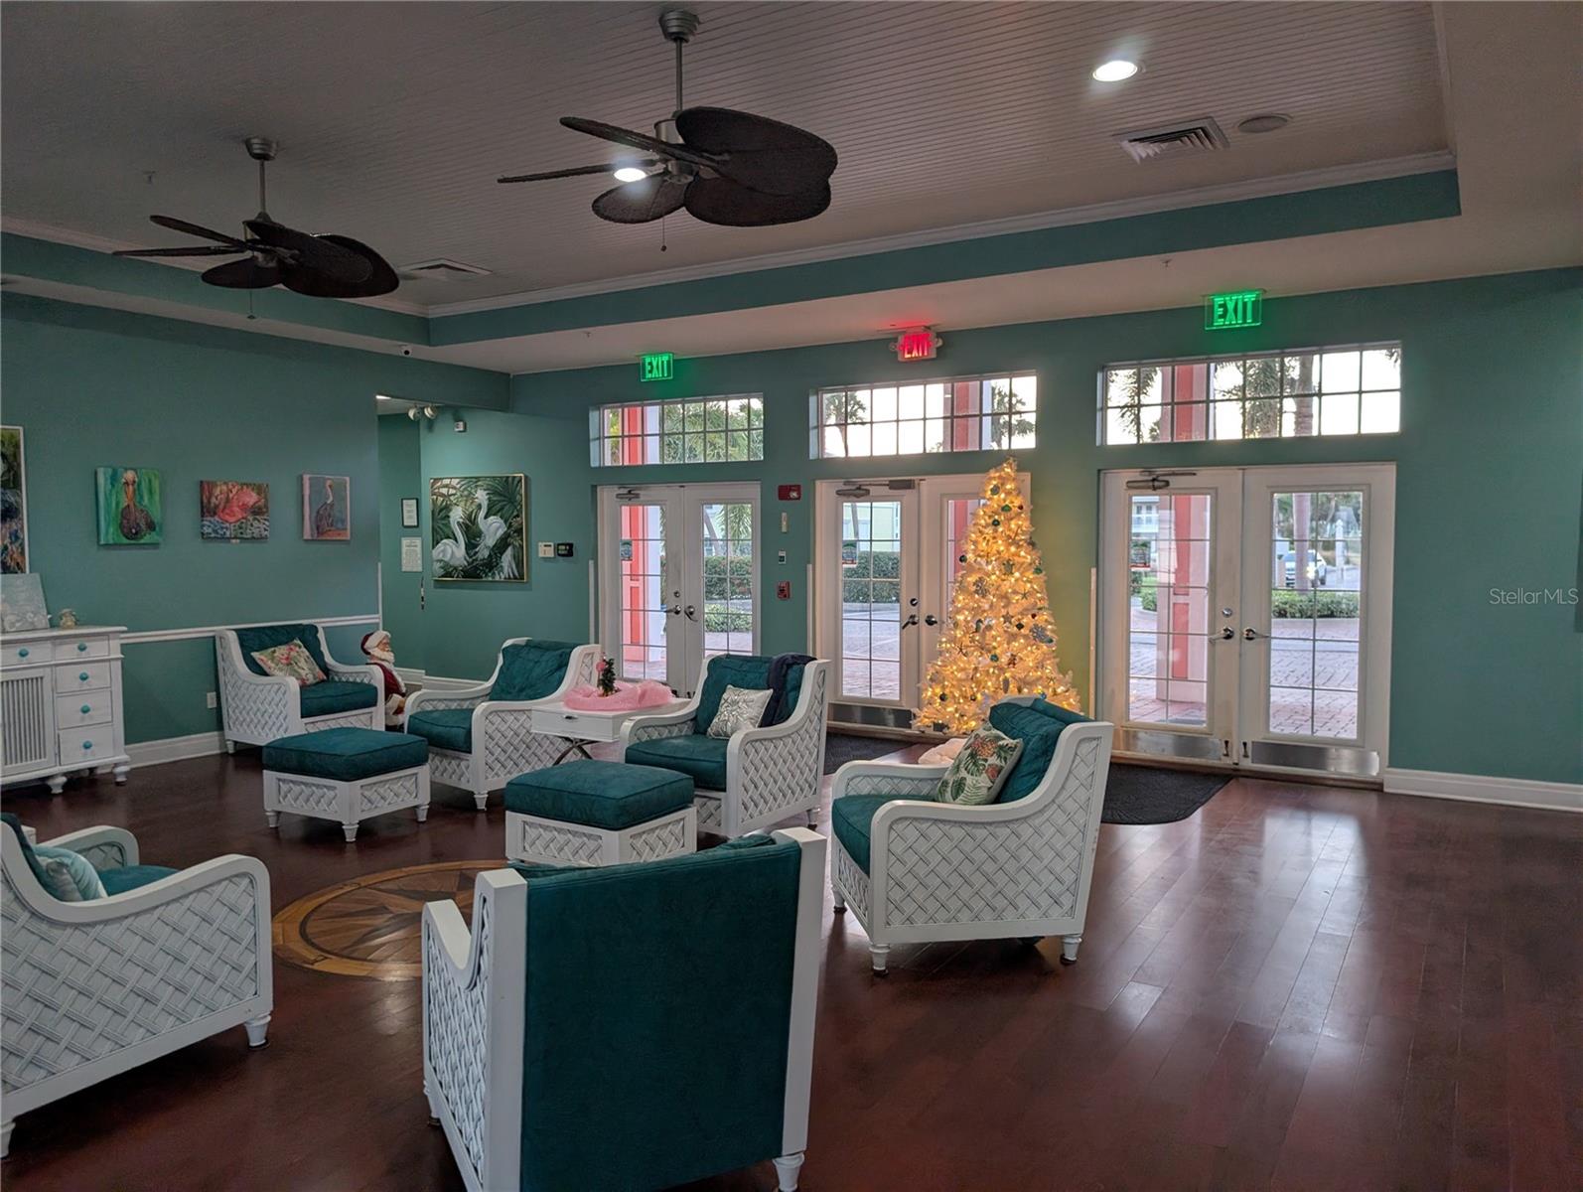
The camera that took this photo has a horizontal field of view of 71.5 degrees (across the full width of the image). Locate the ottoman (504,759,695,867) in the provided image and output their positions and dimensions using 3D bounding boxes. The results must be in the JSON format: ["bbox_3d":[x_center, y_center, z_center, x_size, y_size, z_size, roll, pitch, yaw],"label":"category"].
[{"bbox_3d":[-0.896,1.086,5.200,0.689,0.485,0.546,2,4,33],"label":"ottoman"}]

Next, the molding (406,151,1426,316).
[{"bbox_3d":[0.069,-2.203,7.143,7.291,0.075,0.075,2,4,32],"label":"molding"}]

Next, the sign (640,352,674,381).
[{"bbox_3d":[-1.155,-1.970,9.445,0.345,0.230,0.055,2,4,32],"label":"sign"}]

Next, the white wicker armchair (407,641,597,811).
[{"bbox_3d":[-1.812,0.768,6.971,0.746,0.920,0.935,3,5,39],"label":"white wicker armchair"}]

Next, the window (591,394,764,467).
[{"bbox_3d":[-1.005,-1.462,9.864,1.935,0.563,0.120,2,4,32],"label":"window"}]

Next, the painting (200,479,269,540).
[{"bbox_3d":[-4.215,-0.646,8.346,0.030,0.427,0.535,2,4,32],"label":"painting"}]

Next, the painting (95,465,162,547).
[{"bbox_3d":[-4.513,-0.610,7.504,0.042,0.510,0.400,2,4,31],"label":"painting"}]

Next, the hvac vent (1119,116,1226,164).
[{"bbox_3d":[1.785,-2.099,5.131,0.440,0.035,0.450,2,4,32],"label":"hvac vent"}]

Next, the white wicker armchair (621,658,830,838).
[{"bbox_3d":[-0.338,0.832,6.014,0.746,0.920,0.935,3,4,34],"label":"white wicker armchair"}]

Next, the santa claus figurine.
[{"bbox_3d":[-3.184,0.694,8.632,0.330,0.870,0.330,0,3,2],"label":"santa claus figurine"}]

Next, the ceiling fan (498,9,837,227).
[{"bbox_3d":[-0.387,-1.726,3.822,1.260,0.600,1.260,2,4,31],"label":"ceiling fan"}]

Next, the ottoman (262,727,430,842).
[{"bbox_3d":[-2.468,1.033,6.118,0.689,0.485,0.546,2,4,28],"label":"ottoman"}]

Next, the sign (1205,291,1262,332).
[{"bbox_3d":[2.769,-1.791,6.885,0.335,0.220,0.050,2,4,31],"label":"sign"}]

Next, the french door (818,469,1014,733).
[{"bbox_3d":[1.000,0.110,8.499,1.800,2.045,0.130,2,4,31],"label":"french door"}]

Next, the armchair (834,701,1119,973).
[{"bbox_3d":[0.689,0.917,4.437,0.910,0.909,0.760,-1,3,-9],"label":"armchair"}]

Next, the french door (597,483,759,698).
[{"bbox_3d":[-0.982,0.042,9.684,1.790,2.045,0.130,2,4,31],"label":"french door"}]

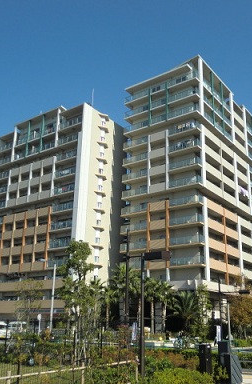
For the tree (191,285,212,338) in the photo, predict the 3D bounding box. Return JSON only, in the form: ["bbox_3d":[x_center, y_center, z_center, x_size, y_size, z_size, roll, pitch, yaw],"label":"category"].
[{"bbox_3d":[8.608,13.819,43.563,2.700,6.524,2.700,-2,-19,11],"label":"tree"}]

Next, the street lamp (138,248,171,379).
[{"bbox_3d":[0.872,4.038,12.629,0.920,4.206,0.420,-12,-23,35],"label":"street lamp"}]

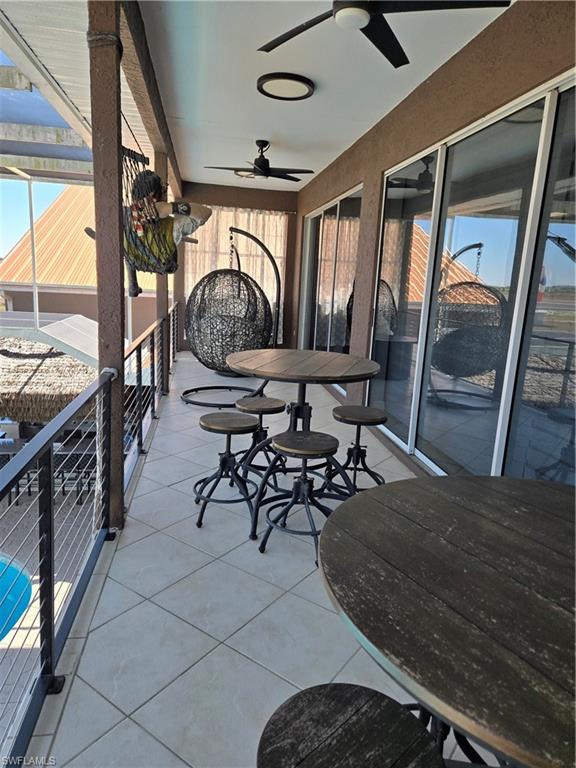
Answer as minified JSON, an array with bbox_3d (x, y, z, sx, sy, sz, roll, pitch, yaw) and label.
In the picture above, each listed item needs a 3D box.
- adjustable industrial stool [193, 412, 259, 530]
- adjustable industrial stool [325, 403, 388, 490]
[{"bbox_3d":[-0.370,0.520,3.151,0.430,0.610,0.430,1,12,-10],"label":"adjustable industrial stool"},{"bbox_3d":[0.501,0.482,3.670,0.430,0.565,0.430,1,12,-10],"label":"adjustable industrial stool"}]

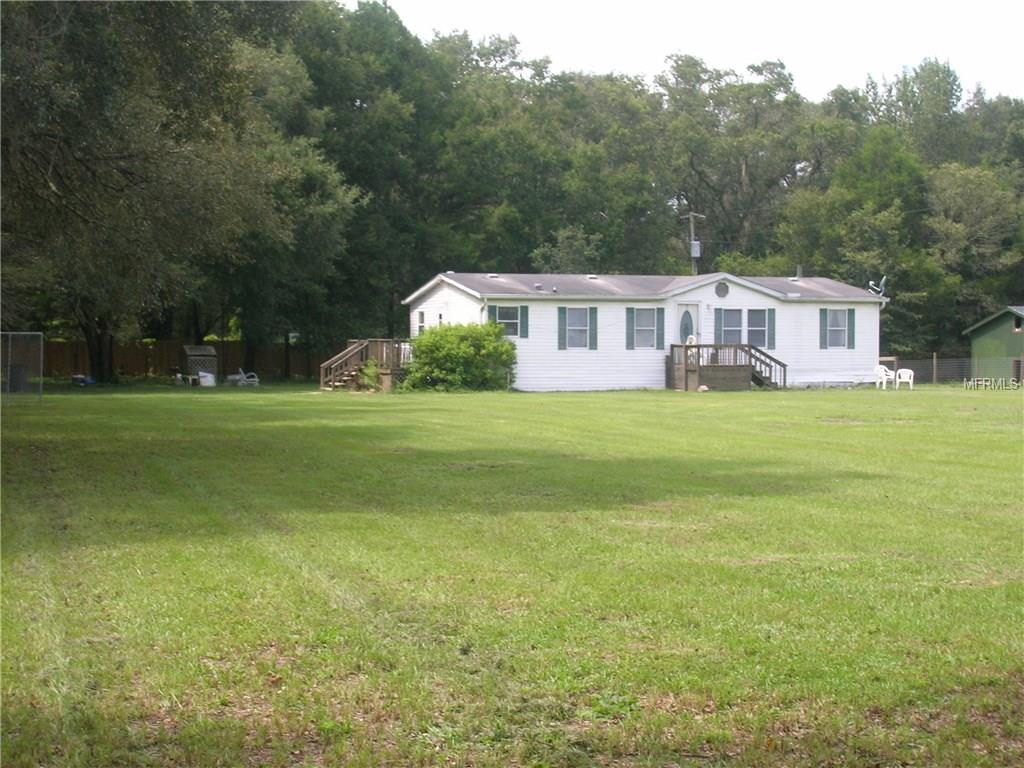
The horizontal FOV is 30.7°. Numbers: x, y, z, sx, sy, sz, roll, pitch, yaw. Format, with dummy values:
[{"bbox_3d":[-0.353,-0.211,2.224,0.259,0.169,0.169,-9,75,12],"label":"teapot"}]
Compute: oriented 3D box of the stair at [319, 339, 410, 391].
[{"bbox_3d":[-3.861,-0.672,62.379,3.900,1.770,5.000,-1,1,-21],"label":"stair"}]

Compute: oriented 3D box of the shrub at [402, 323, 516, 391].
[{"bbox_3d":[-1.671,-0.853,59.300,3.500,2.200,2.800,0,1,0],"label":"shrub"}]

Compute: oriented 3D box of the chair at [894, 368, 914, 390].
[{"bbox_3d":[12.911,-0.138,61.300,0.600,0.750,0.580,0,1,18],"label":"chair"}]

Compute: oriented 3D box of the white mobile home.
[{"bbox_3d":[4.585,-1.874,66.273,15.050,3.960,8.500,-1,1,-21],"label":"white mobile home"}]

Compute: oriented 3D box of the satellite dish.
[{"bbox_3d":[12.866,-3.467,65.600,0.650,0.780,0.500,0,1,6],"label":"satellite dish"}]

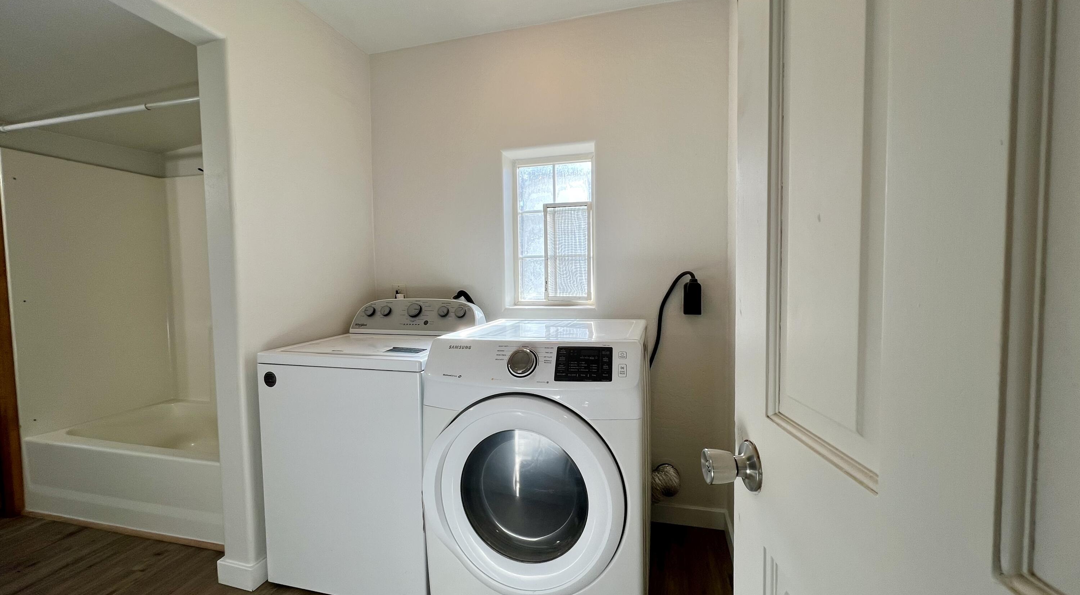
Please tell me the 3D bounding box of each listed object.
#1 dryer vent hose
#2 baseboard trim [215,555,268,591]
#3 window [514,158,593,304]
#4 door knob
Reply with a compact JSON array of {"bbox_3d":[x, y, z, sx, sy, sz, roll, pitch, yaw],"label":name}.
[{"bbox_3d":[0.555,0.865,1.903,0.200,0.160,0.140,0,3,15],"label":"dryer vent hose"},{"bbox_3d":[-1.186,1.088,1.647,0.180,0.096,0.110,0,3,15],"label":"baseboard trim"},{"bbox_3d":[0.077,-0.360,2.225,0.450,0.810,0.060,0,3,15],"label":"window"},{"bbox_3d":[0.262,0.234,0.562,0.058,0.073,0.073,-1,3,5],"label":"door knob"}]

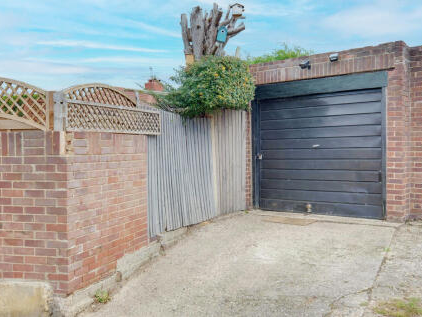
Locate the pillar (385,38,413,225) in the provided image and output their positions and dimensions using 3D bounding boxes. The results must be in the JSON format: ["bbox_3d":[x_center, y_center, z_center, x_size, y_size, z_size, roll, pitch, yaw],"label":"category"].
[{"bbox_3d":[2.805,-0.399,6.512,0.250,2.630,0.330,0,1,37],"label":"pillar"}]

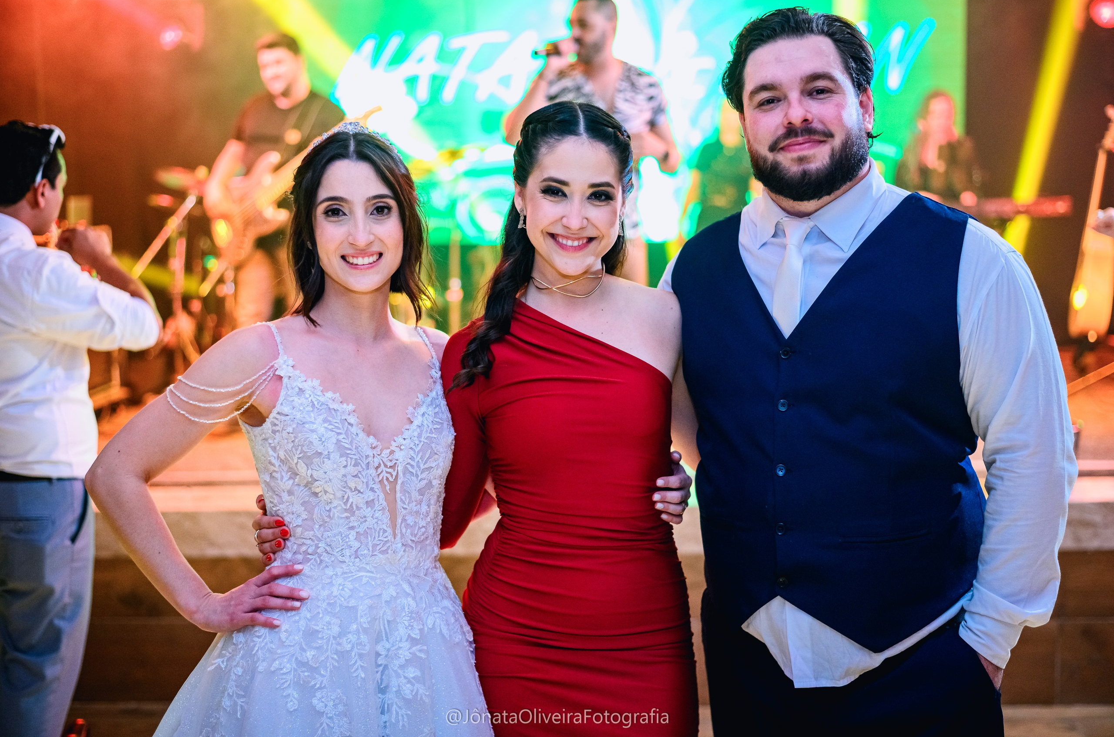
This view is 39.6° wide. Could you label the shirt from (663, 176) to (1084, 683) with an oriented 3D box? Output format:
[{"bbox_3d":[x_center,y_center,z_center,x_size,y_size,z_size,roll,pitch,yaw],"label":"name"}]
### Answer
[{"bbox_3d":[0.360,0.060,2.100,0.640,0.710,0.370,2,4,29],"label":"shirt"}]

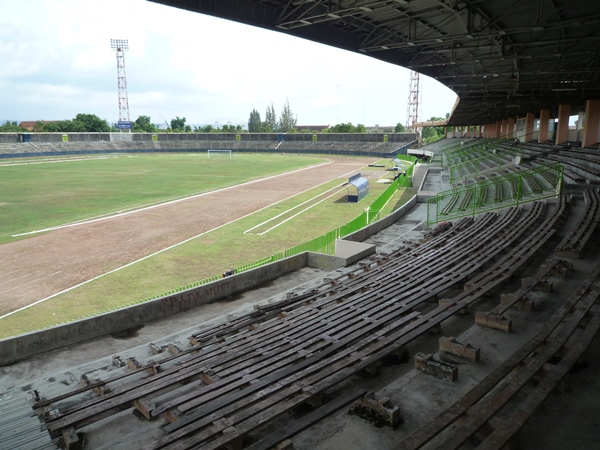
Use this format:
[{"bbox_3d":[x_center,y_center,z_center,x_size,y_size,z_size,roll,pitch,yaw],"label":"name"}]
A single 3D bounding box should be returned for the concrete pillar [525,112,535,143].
[{"bbox_3d":[22.835,-9.656,43.000,0.570,2.900,0.580,4,12,18],"label":"concrete pillar"}]

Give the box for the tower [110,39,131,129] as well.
[{"bbox_3d":[-68.845,-49.980,168.337,6.400,41.000,4.000,-3,12,-15],"label":"tower"}]

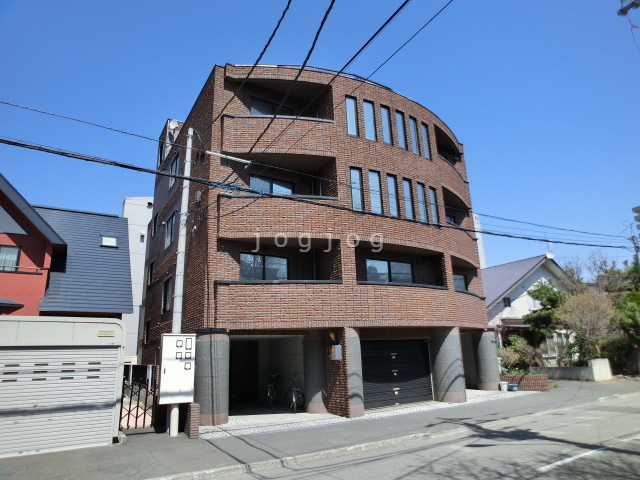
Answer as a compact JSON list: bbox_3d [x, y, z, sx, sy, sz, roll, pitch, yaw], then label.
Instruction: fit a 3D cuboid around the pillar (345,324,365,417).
[{"bbox_3d":[0.892,3.764,11.287,0.553,2.454,0.630,8,-19,-32],"label":"pillar"}]

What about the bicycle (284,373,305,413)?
[{"bbox_3d":[-0.762,4.785,12.176,0.582,1.057,1.600,-1,-16,-5],"label":"bicycle"}]

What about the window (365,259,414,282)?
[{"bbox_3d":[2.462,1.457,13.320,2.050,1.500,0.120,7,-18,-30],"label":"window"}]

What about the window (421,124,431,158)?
[{"bbox_3d":[4.196,-3.881,15.437,0.460,1.600,0.120,11,-20,-38],"label":"window"}]

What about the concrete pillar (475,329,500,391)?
[{"bbox_3d":[6.820,4.903,15.989,0.850,2.400,0.850,7,-18,-30],"label":"concrete pillar"}]

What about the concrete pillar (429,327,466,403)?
[{"bbox_3d":[4.351,4.250,13.397,1.000,2.420,1.000,7,-18,-30],"label":"concrete pillar"}]

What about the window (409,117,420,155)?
[{"bbox_3d":[3.614,-3.987,14.987,0.460,1.600,0.120,10,-20,-36],"label":"window"}]

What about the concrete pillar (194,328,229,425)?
[{"bbox_3d":[-2.872,3.636,10.427,0.873,2.367,0.873,8,-19,-32],"label":"concrete pillar"}]

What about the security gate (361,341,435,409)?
[{"bbox_3d":[2.523,4.326,12.852,3.201,2.134,0.116,8,-19,-32],"label":"security gate"}]

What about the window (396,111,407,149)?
[{"bbox_3d":[3.001,-4.058,14.474,0.436,1.585,0.126,8,-19,-33],"label":"window"}]

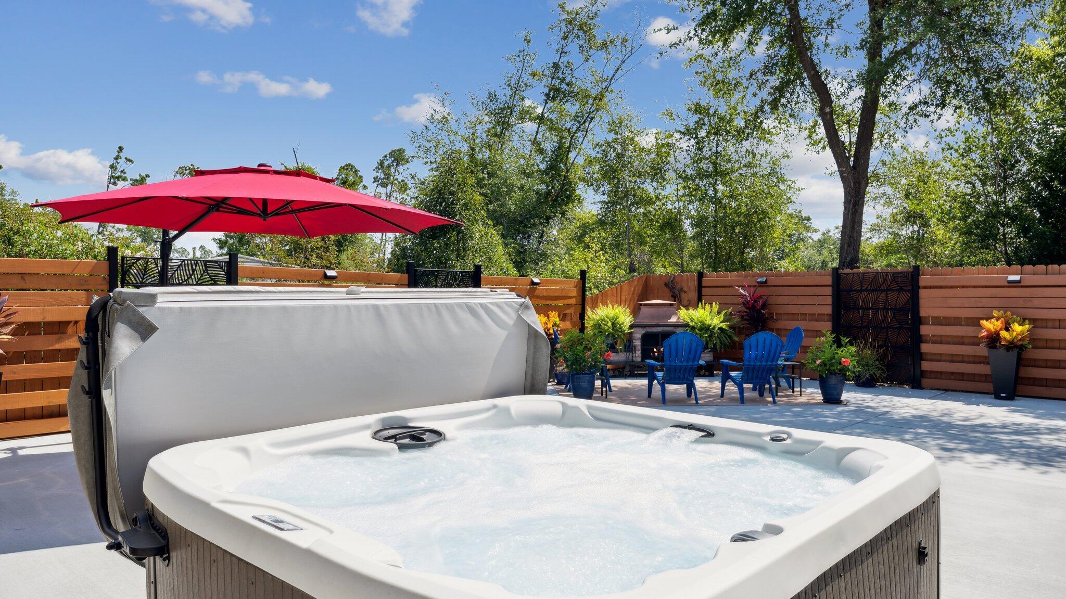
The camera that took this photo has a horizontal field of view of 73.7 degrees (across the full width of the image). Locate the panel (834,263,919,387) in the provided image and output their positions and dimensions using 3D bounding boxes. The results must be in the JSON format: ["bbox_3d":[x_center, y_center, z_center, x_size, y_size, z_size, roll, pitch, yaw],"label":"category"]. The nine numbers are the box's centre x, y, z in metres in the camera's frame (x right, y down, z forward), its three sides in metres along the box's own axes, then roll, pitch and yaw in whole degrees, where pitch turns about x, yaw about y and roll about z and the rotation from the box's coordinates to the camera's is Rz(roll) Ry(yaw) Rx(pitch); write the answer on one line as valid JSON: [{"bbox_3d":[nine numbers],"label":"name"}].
[{"bbox_3d":[5.420,0.418,11.220,1.280,1.880,0.110,0,1,39],"label":"panel"}]

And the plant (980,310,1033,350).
[{"bbox_3d":[6.480,0.430,9.740,0.650,0.560,0.620,0,1,40],"label":"plant"}]

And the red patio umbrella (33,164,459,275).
[{"bbox_3d":[-2.260,0.121,5.920,3.500,2.520,3.350,0,1,43],"label":"red patio umbrella"}]

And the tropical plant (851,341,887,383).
[{"bbox_3d":[5.278,0.985,11.200,0.580,0.620,0.540,0,0,0],"label":"tropical plant"}]

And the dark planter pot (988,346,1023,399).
[{"bbox_3d":[6.480,1.005,9.760,0.380,0.700,0.380,0,1,40],"label":"dark planter pot"}]

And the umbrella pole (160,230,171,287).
[{"bbox_3d":[-3.680,0.225,7.100,0.100,2.300,0.100,0,0,37],"label":"umbrella pole"}]

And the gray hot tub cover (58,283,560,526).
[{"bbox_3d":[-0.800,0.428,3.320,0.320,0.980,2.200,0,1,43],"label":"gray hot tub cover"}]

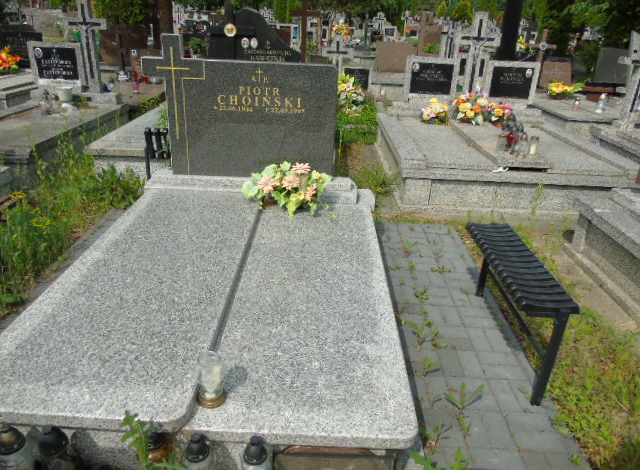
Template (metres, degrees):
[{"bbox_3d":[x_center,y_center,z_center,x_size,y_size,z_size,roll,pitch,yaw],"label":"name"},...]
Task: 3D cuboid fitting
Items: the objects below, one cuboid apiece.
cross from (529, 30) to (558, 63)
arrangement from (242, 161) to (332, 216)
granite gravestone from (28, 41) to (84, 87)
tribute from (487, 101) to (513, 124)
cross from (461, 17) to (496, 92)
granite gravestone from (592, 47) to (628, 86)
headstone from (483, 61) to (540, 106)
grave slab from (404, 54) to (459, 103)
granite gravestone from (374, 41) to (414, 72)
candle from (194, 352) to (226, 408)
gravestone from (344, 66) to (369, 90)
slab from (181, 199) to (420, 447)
[{"bbox_3d":[3.847,-3.072,8.080,0.475,0.940,0.100,3,25,0],"label":"cross"},{"bbox_3d":[-0.221,-0.335,3.308,0.600,0.270,0.340,2,26,0],"label":"arrangement"},{"bbox_3d":[-3.479,-2.245,6.121,0.660,0.580,0.120,2,23,0],"label":"granite gravestone"},{"bbox_3d":[2.310,-1.563,5.938,0.290,0.290,0.260,2,26,0],"label":"tribute"},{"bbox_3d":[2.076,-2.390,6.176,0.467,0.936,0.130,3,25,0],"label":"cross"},{"bbox_3d":[5.648,-3.253,8.914,0.720,0.700,0.120,2,19,0],"label":"granite gravestone"},{"bbox_3d":[2.597,-2.067,6.259,0.625,0.509,0.130,3,22,0],"label":"headstone"},{"bbox_3d":[1.499,-2.135,6.252,0.652,0.512,0.130,3,22,0],"label":"grave slab"},{"bbox_3d":[1.704,-4.123,10.728,0.832,0.612,0.120,3,25,0],"label":"granite gravestone"},{"bbox_3d":[-0.358,0.475,1.515,0.098,0.170,0.098,3,25,0],"label":"candle"},{"bbox_3d":[0.645,-2.585,7.852,0.480,0.500,0.120,2,26,0],"label":"gravestone"},{"bbox_3d":[-0.040,0.258,2.480,0.805,0.060,1.985,3,27,0],"label":"slab"}]

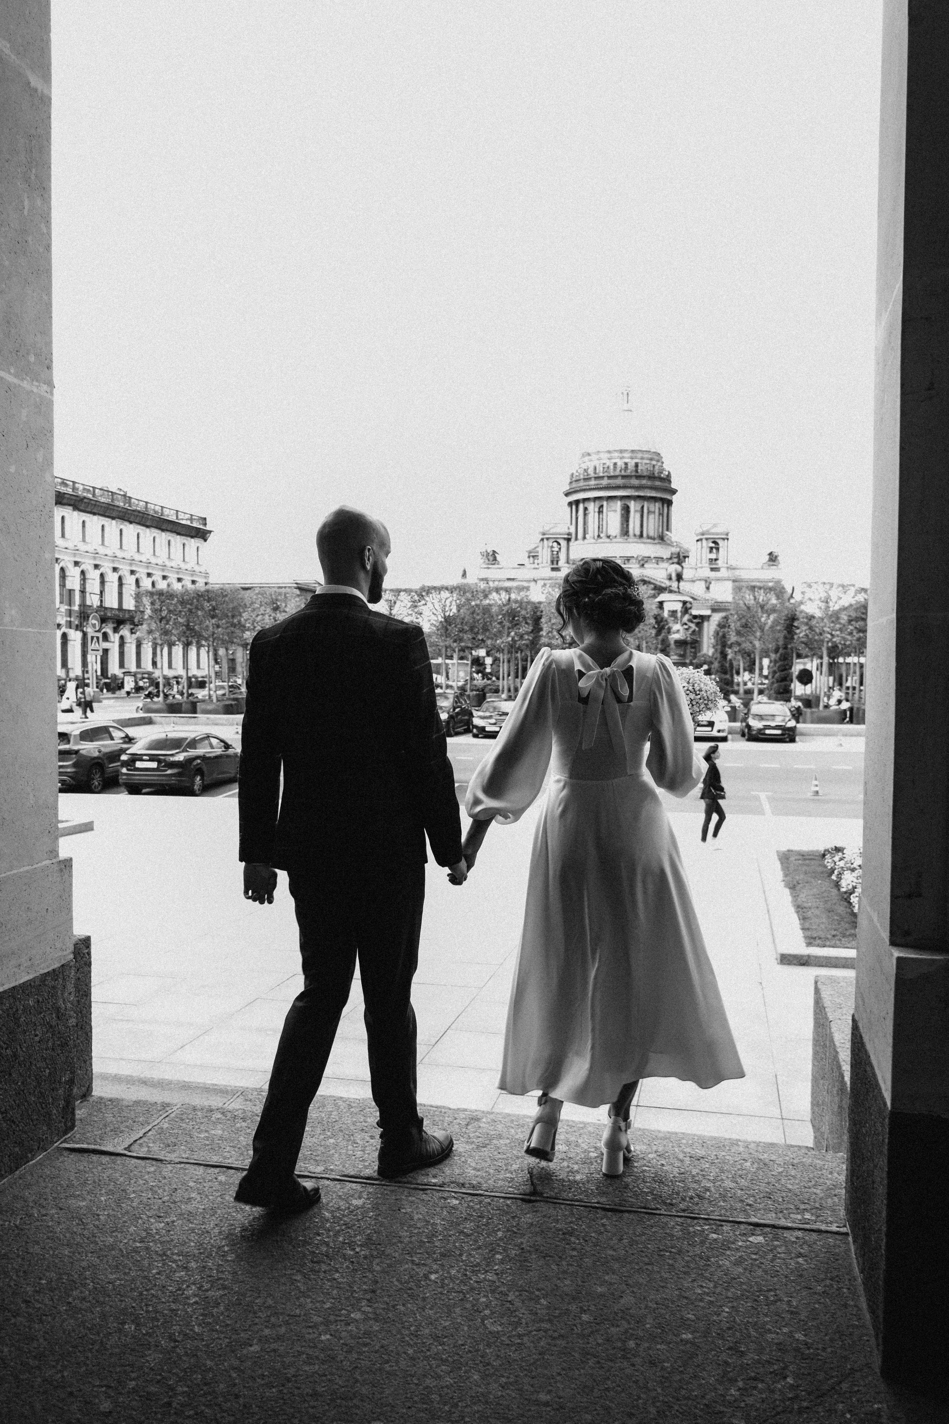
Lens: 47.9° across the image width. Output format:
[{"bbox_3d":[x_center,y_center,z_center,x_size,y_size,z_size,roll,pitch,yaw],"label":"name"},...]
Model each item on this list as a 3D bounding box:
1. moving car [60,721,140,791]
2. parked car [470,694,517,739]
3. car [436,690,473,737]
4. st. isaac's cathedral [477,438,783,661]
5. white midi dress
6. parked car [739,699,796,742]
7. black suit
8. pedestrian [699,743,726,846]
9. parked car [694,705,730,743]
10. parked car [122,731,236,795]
[{"bbox_3d":[-10.094,1.087,27.928,1.870,1.680,4.600,1,2,8],"label":"moving car"},{"bbox_3d":[1.163,0.206,42.178,1.780,1.460,4.500,1,2,11],"label":"parked car"},{"bbox_3d":[-0.803,0.143,42.428,1.850,1.650,4.500,1,2,16],"label":"car"},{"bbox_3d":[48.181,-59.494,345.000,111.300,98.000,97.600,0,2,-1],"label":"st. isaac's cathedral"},{"bbox_3d":[0.355,0.446,2.915,0.740,1.240,0.500,1,2,9],"label":"white midi dress"},{"bbox_3d":[10.823,0.275,39.483,1.780,1.470,4.300,1,2,11],"label":"parked car"},{"bbox_3d":[-0.331,0.445,2.860,0.590,1.540,0.420,1,2,6],"label":"black suit"},{"bbox_3d":[4.002,1.411,17.900,0.450,1.680,0.450,1,2,13],"label":"pedestrian"},{"bbox_3d":[8.576,0.269,40.080,1.840,1.450,4.700,1,2,11],"label":"parked car"},{"bbox_3d":[-7.328,1.229,27.206,1.820,1.480,4.530,1,2,9],"label":"parked car"}]

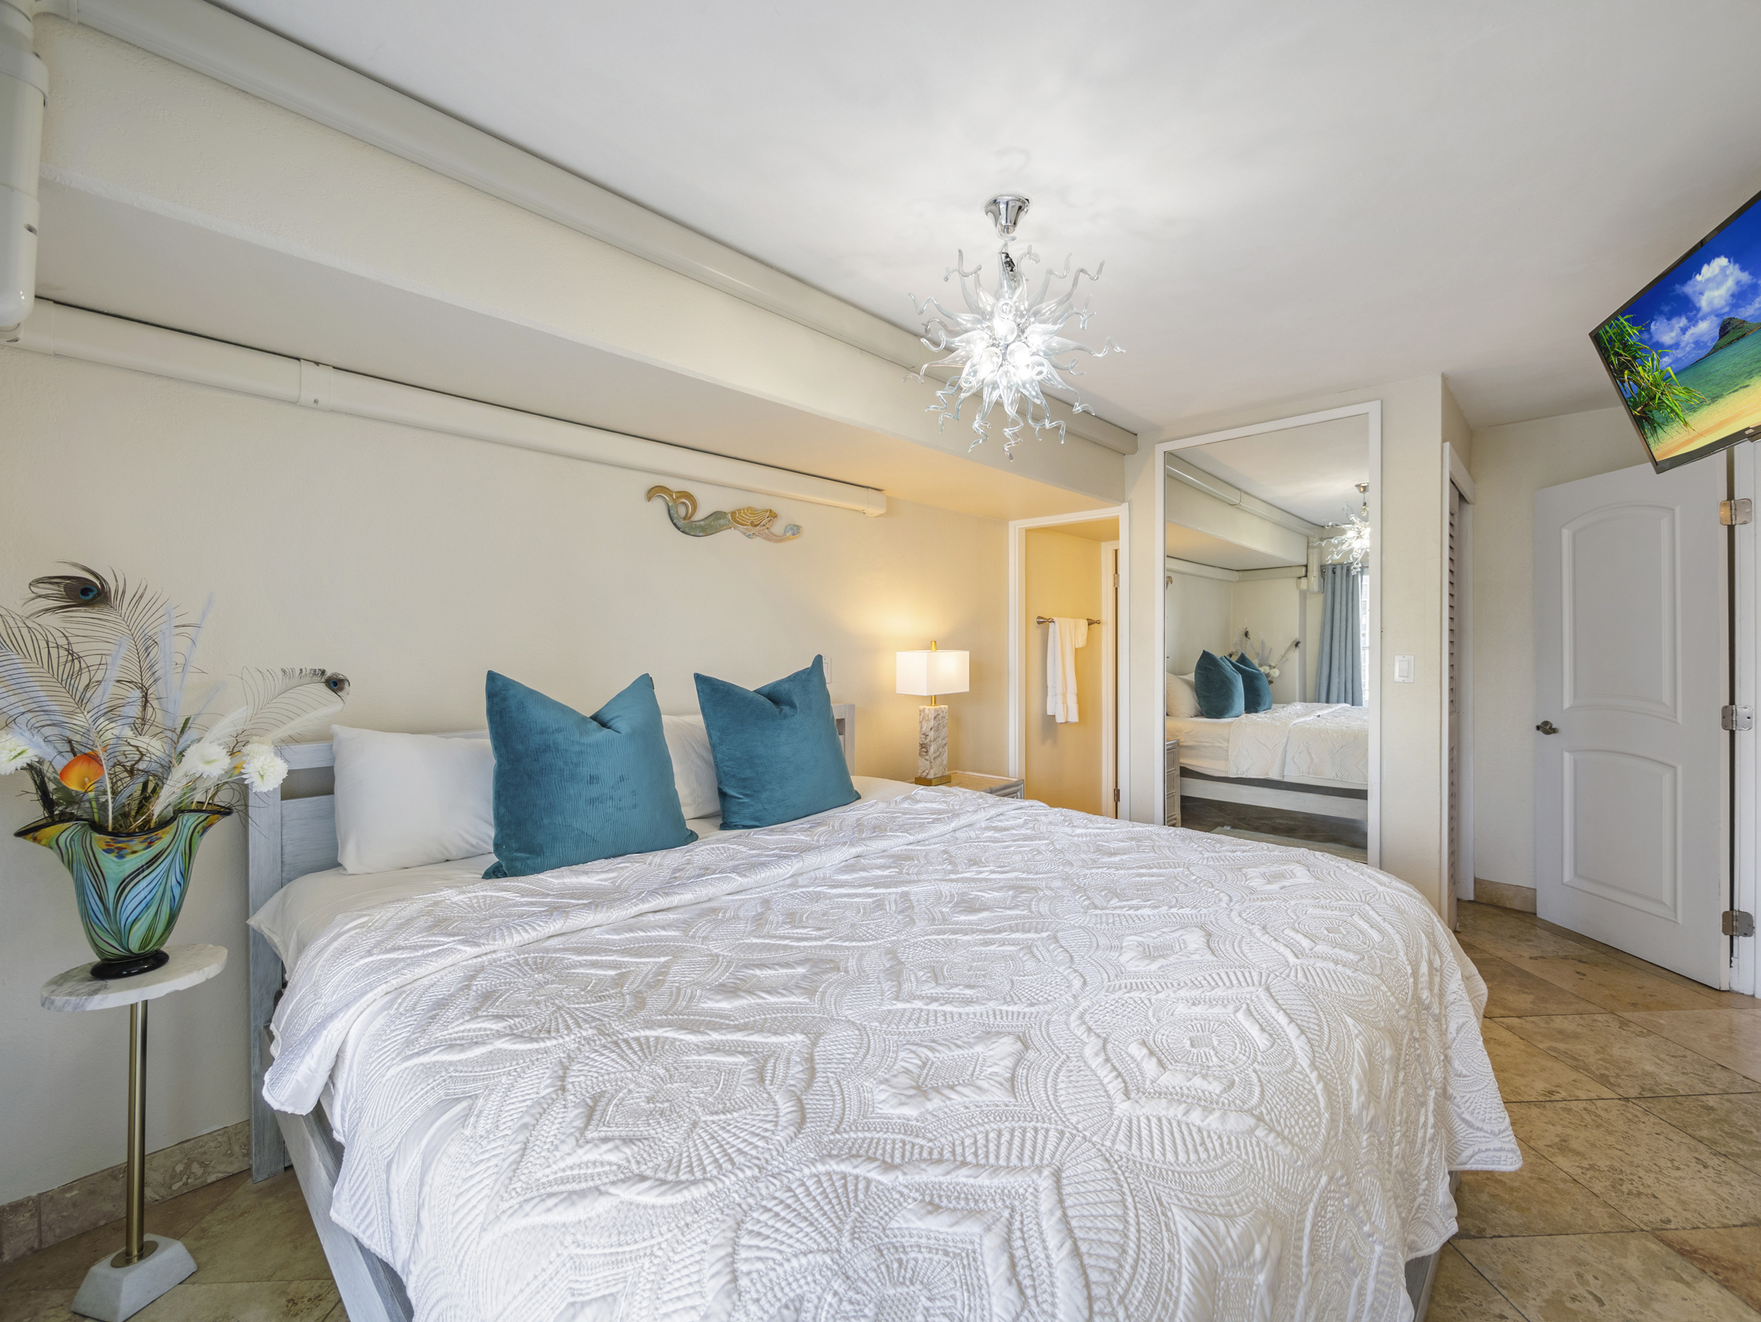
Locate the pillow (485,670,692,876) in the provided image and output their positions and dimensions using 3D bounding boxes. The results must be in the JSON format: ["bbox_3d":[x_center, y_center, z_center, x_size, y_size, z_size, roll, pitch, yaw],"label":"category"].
[{"bbox_3d":[-0.798,0.270,1.954,0.550,0.515,0.200,-1,-12,-44],"label":"pillow"}]

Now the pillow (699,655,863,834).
[{"bbox_3d":[-0.346,0.252,2.425,0.200,0.530,0.565,-17,-11,43],"label":"pillow"}]

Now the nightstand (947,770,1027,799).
[{"bbox_3d":[0.295,0.931,3.471,0.400,0.633,0.845,0,1,44],"label":"nightstand"}]

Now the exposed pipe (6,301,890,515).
[{"bbox_3d":[-0.926,-0.732,2.443,0.085,0.105,2.710,0,1,44],"label":"exposed pipe"}]

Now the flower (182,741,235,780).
[{"bbox_3d":[-1.365,0.202,1.447,0.080,0.075,0.055,-1,1,-43],"label":"flower"}]

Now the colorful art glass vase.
[{"bbox_3d":[-1.515,0.473,1.444,0.250,0.310,0.310,0,1,44],"label":"colorful art glass vase"}]

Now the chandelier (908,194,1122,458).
[{"bbox_3d":[0.330,-0.843,1.807,0.545,0.640,0.545,0,1,0],"label":"chandelier"}]

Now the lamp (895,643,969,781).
[{"bbox_3d":[0.268,0.257,3.574,0.200,0.711,0.332,0,1,44],"label":"lamp"}]

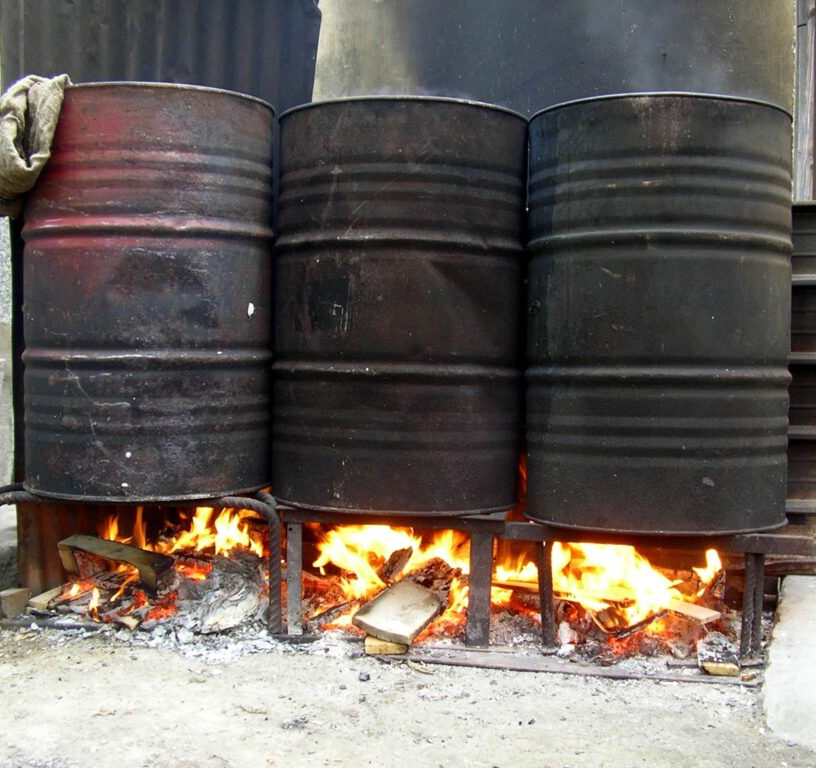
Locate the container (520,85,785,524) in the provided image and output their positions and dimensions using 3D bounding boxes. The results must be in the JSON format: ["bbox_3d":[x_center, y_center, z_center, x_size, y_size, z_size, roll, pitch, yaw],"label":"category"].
[{"bbox_3d":[0.561,-0.147,2.558,0.592,0.889,0.592,0,2,0],"label":"container"}]

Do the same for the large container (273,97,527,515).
[{"bbox_3d":[-0.017,-0.173,2.679,0.592,0.889,0.592,1,2,0],"label":"large container"}]

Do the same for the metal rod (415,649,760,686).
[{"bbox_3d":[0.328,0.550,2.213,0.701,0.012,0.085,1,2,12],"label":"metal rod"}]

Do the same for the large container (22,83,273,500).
[{"bbox_3d":[-0.617,-0.207,2.692,0.592,0.889,0.592,0,2,0],"label":"large container"}]

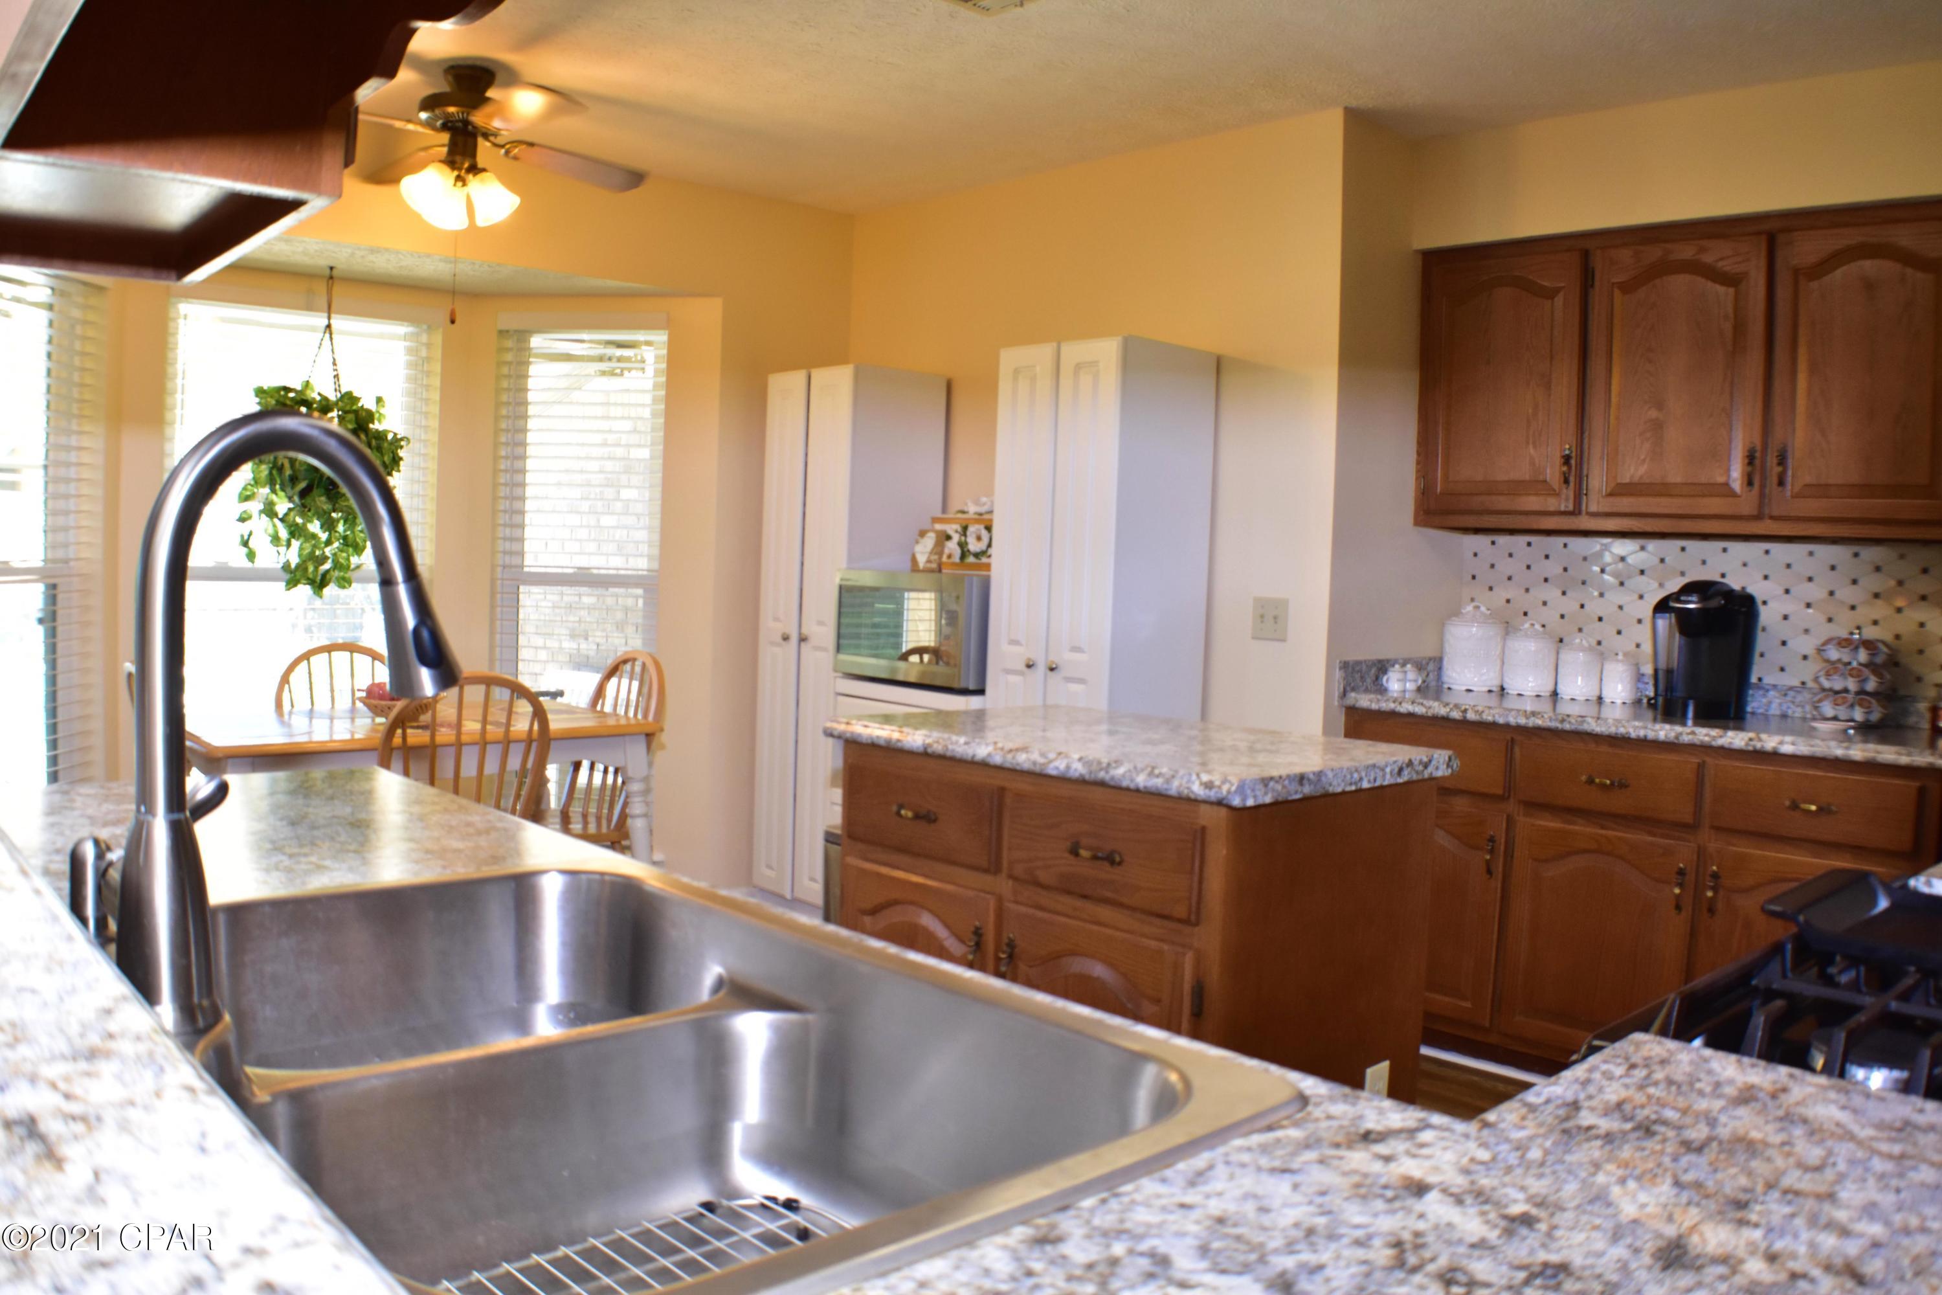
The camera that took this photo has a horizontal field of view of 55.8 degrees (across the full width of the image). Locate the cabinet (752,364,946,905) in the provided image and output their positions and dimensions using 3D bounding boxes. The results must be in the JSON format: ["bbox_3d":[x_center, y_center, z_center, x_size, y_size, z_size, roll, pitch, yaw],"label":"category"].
[{"bbox_3d":[-0.418,-0.009,6.250,0.391,1.823,0.493,-1,4,-41],"label":"cabinet"}]

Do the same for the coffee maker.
[{"bbox_3d":[1.687,0.001,4.215,0.215,0.320,0.270,4,4,41],"label":"coffee maker"}]

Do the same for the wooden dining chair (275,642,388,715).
[{"bbox_3d":[-1.608,0.438,4.918,0.430,0.910,0.500,1,3,-39],"label":"wooden dining chair"}]

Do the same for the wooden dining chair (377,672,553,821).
[{"bbox_3d":[-1.275,0.483,4.264,0.430,0.910,0.500,1,3,-39],"label":"wooden dining chair"}]

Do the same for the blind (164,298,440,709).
[{"bbox_3d":[-2.223,-0.380,6.130,0.900,1.500,0.065,0,3,-33],"label":"blind"}]

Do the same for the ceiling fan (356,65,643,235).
[{"bbox_3d":[-1.311,-1.295,4.780,1.140,0.420,1.140,0,4,-36],"label":"ceiling fan"}]

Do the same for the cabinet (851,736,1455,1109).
[{"bbox_3d":[0.255,0.626,3.248,0.534,0.870,0.932,-1,4,-41],"label":"cabinet"}]

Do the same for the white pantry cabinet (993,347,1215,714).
[{"bbox_3d":[0.331,0.066,5.276,0.390,1.820,0.555,1,3,-39],"label":"white pantry cabinet"}]

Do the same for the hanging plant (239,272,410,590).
[{"bbox_3d":[-2.107,-0.698,5.964,0.540,1.060,0.530,1,3,-39],"label":"hanging plant"}]

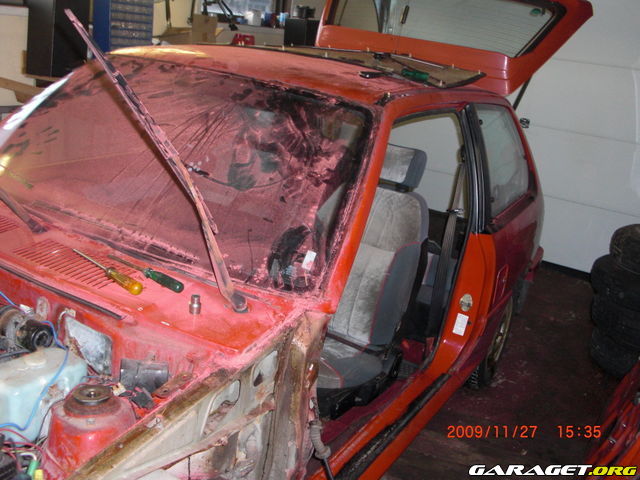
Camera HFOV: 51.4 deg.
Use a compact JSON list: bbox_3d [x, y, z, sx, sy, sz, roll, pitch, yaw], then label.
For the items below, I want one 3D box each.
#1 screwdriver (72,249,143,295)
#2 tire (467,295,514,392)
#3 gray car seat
[{"bbox_3d":[-0.488,0.065,1.507,0.031,0.031,0.285,-15,26,-42],"label":"screwdriver"},{"bbox_3d":[0.794,0.412,3.243,0.180,0.560,0.560,17,19,28],"label":"tire"},{"bbox_3d":[0.051,0.089,2.535,0.500,0.880,0.770,17,19,28],"label":"gray car seat"}]

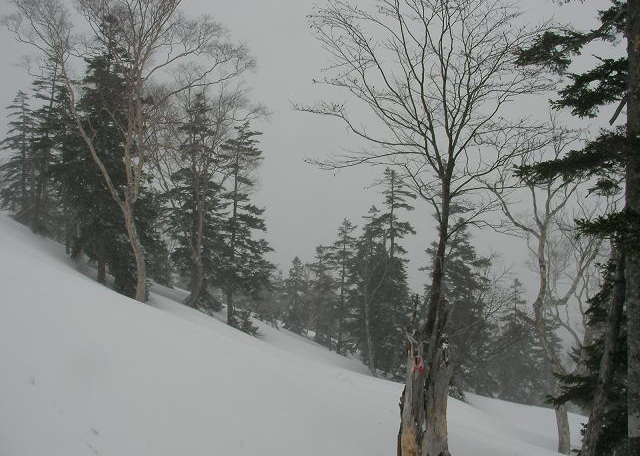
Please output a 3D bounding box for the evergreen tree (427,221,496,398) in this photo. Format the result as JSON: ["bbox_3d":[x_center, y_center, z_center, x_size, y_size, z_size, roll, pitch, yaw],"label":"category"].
[{"bbox_3d":[5.337,3.074,26.500,2.640,6.710,2.640,1,1,0],"label":"evergreen tree"}]

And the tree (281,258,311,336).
[{"bbox_3d":[-1.238,3.555,37.000,1.470,4.110,1.470,1,1,0],"label":"tree"}]

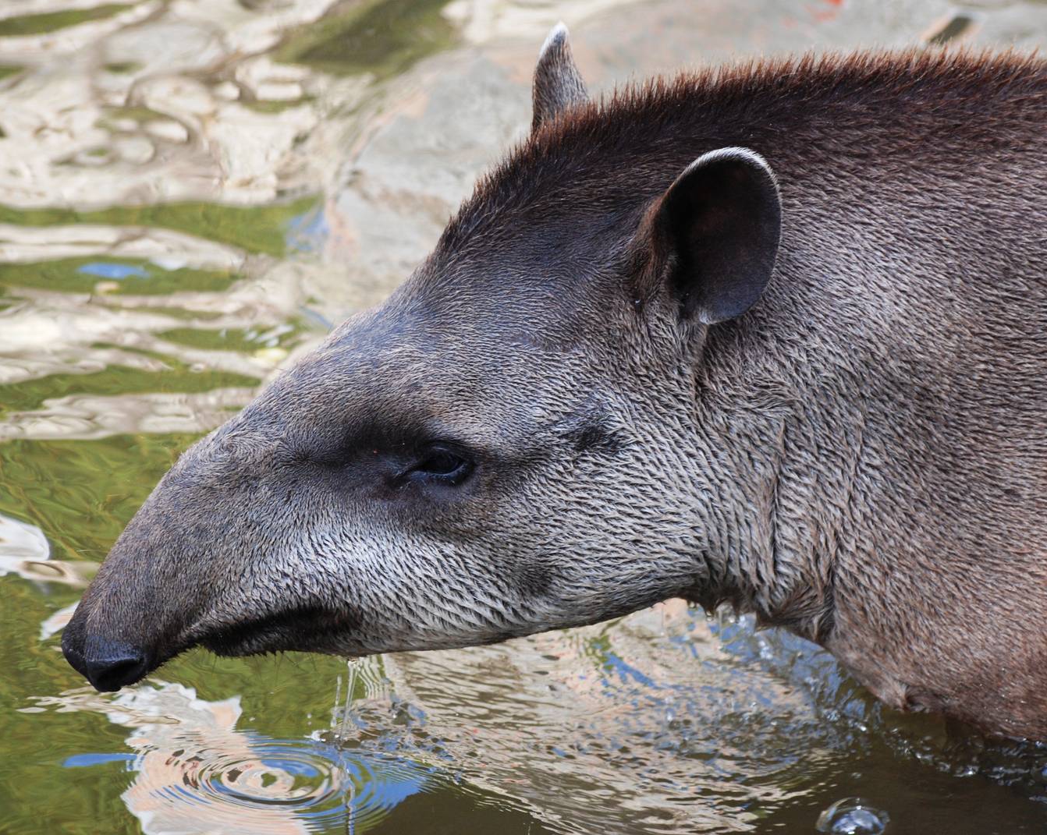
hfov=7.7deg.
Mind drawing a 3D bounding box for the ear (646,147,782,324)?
[{"bbox_3d":[0.115,-0.108,4.650,0.070,0.108,0.050,13,22,-2],"label":"ear"}]

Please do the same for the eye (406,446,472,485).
[{"bbox_3d":[-0.050,0.029,4.670,0.038,0.023,0.018,-8,22,7],"label":"eye"}]

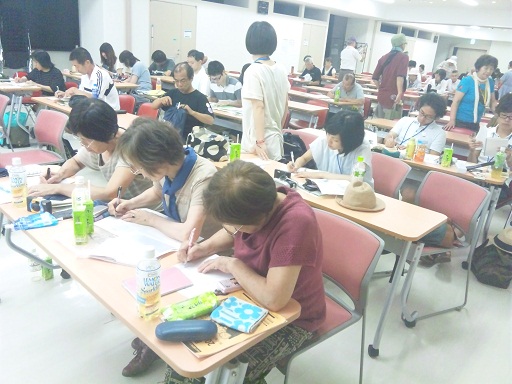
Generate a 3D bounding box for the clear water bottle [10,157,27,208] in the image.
[{"bbox_3d":[-1.040,-0.039,1.865,0.070,0.215,0.070,21,25,40],"label":"clear water bottle"}]

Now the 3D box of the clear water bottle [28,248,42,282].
[{"bbox_3d":[-1.324,0.439,2.577,0.072,0.208,0.072,21,25,40],"label":"clear water bottle"}]

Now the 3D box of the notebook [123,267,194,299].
[{"bbox_3d":[-0.300,0.290,1.370,0.200,0.012,0.150,-12,25,-40],"label":"notebook"}]

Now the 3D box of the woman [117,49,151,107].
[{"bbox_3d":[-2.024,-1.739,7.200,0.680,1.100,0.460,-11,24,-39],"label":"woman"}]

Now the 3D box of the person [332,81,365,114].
[{"bbox_3d":[1.305,-1.122,6.020,0.560,1.090,0.630,20,25,36],"label":"person"}]

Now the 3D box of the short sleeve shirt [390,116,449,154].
[{"bbox_3d":[1.509,-0.432,3.962,0.490,0.560,0.310,21,24,40],"label":"short sleeve shirt"}]

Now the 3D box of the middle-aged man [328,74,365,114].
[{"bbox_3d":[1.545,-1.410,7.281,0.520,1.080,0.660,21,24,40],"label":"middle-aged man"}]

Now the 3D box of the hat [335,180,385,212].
[{"bbox_3d":[0.545,0.009,2.213,0.260,0.125,0.240,11,20,18],"label":"hat"}]

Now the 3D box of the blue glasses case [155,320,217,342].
[{"bbox_3d":[-0.179,0.361,1.113,0.158,0.041,0.062,2,20,-9],"label":"blue glasses case"}]

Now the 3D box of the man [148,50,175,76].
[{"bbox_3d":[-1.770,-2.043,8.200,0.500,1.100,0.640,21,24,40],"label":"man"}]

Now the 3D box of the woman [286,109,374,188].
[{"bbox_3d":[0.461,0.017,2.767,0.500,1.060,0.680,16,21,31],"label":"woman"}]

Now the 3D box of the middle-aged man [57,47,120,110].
[{"bbox_3d":[-1.902,-0.962,4.933,0.700,1.280,0.550,-12,24,-39],"label":"middle-aged man"}]

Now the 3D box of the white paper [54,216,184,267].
[{"bbox_3d":[-0.530,0.185,1.613,0.430,0.014,0.305,15,21,29],"label":"white paper"}]

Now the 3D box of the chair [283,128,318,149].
[{"bbox_3d":[0.227,-0.066,3.526,0.470,0.780,0.530,21,25,40],"label":"chair"}]

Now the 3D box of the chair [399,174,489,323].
[{"bbox_3d":[0.986,0.312,2.570,0.530,0.780,0.460,-5,21,-27],"label":"chair"}]

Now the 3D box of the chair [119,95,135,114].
[{"bbox_3d":[-1.749,-0.726,5.051,0.480,0.790,0.530,21,25,40],"label":"chair"}]

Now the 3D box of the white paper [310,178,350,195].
[{"bbox_3d":[0.475,-0.025,2.502,0.230,0.008,0.290,3,18,-4],"label":"white paper"}]

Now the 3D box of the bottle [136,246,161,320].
[{"bbox_3d":[-0.291,0.247,1.163,0.067,0.215,0.067,4,18,-1],"label":"bottle"}]

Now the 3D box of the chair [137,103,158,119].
[{"bbox_3d":[-1.181,-0.435,4.312,0.480,0.790,0.530,21,25,40],"label":"chair"}]

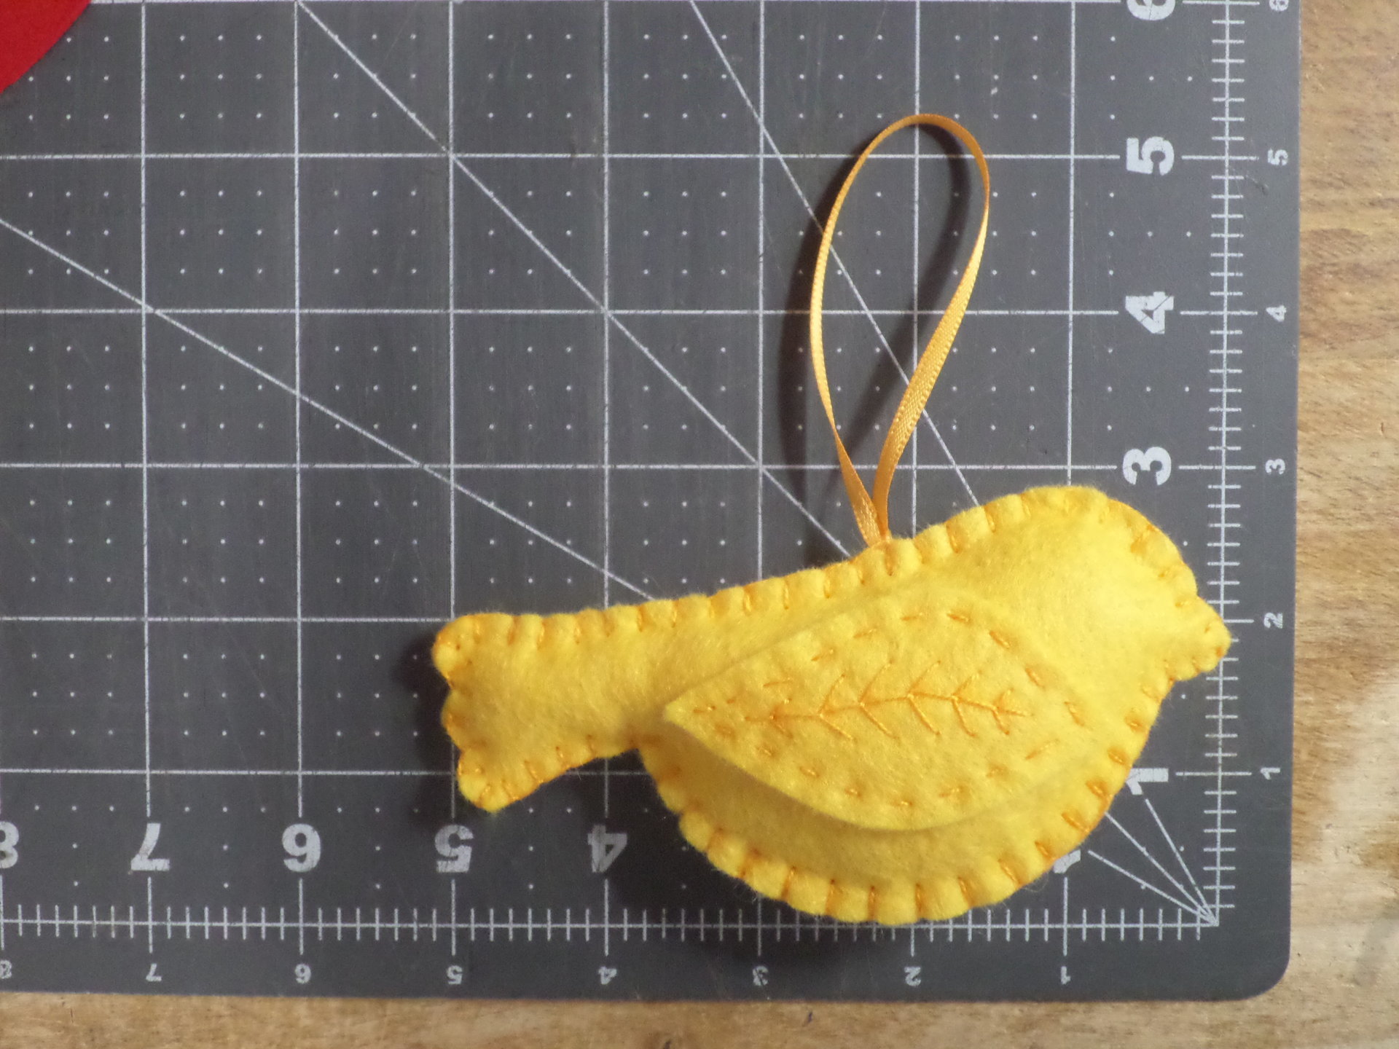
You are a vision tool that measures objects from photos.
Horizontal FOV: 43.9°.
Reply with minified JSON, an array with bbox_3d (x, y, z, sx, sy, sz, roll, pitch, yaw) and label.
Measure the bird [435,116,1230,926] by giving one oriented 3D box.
[{"bbox_3d":[0.021,0.000,0.273,0.126,0.026,0.128,0,92,0],"label":"bird"}]

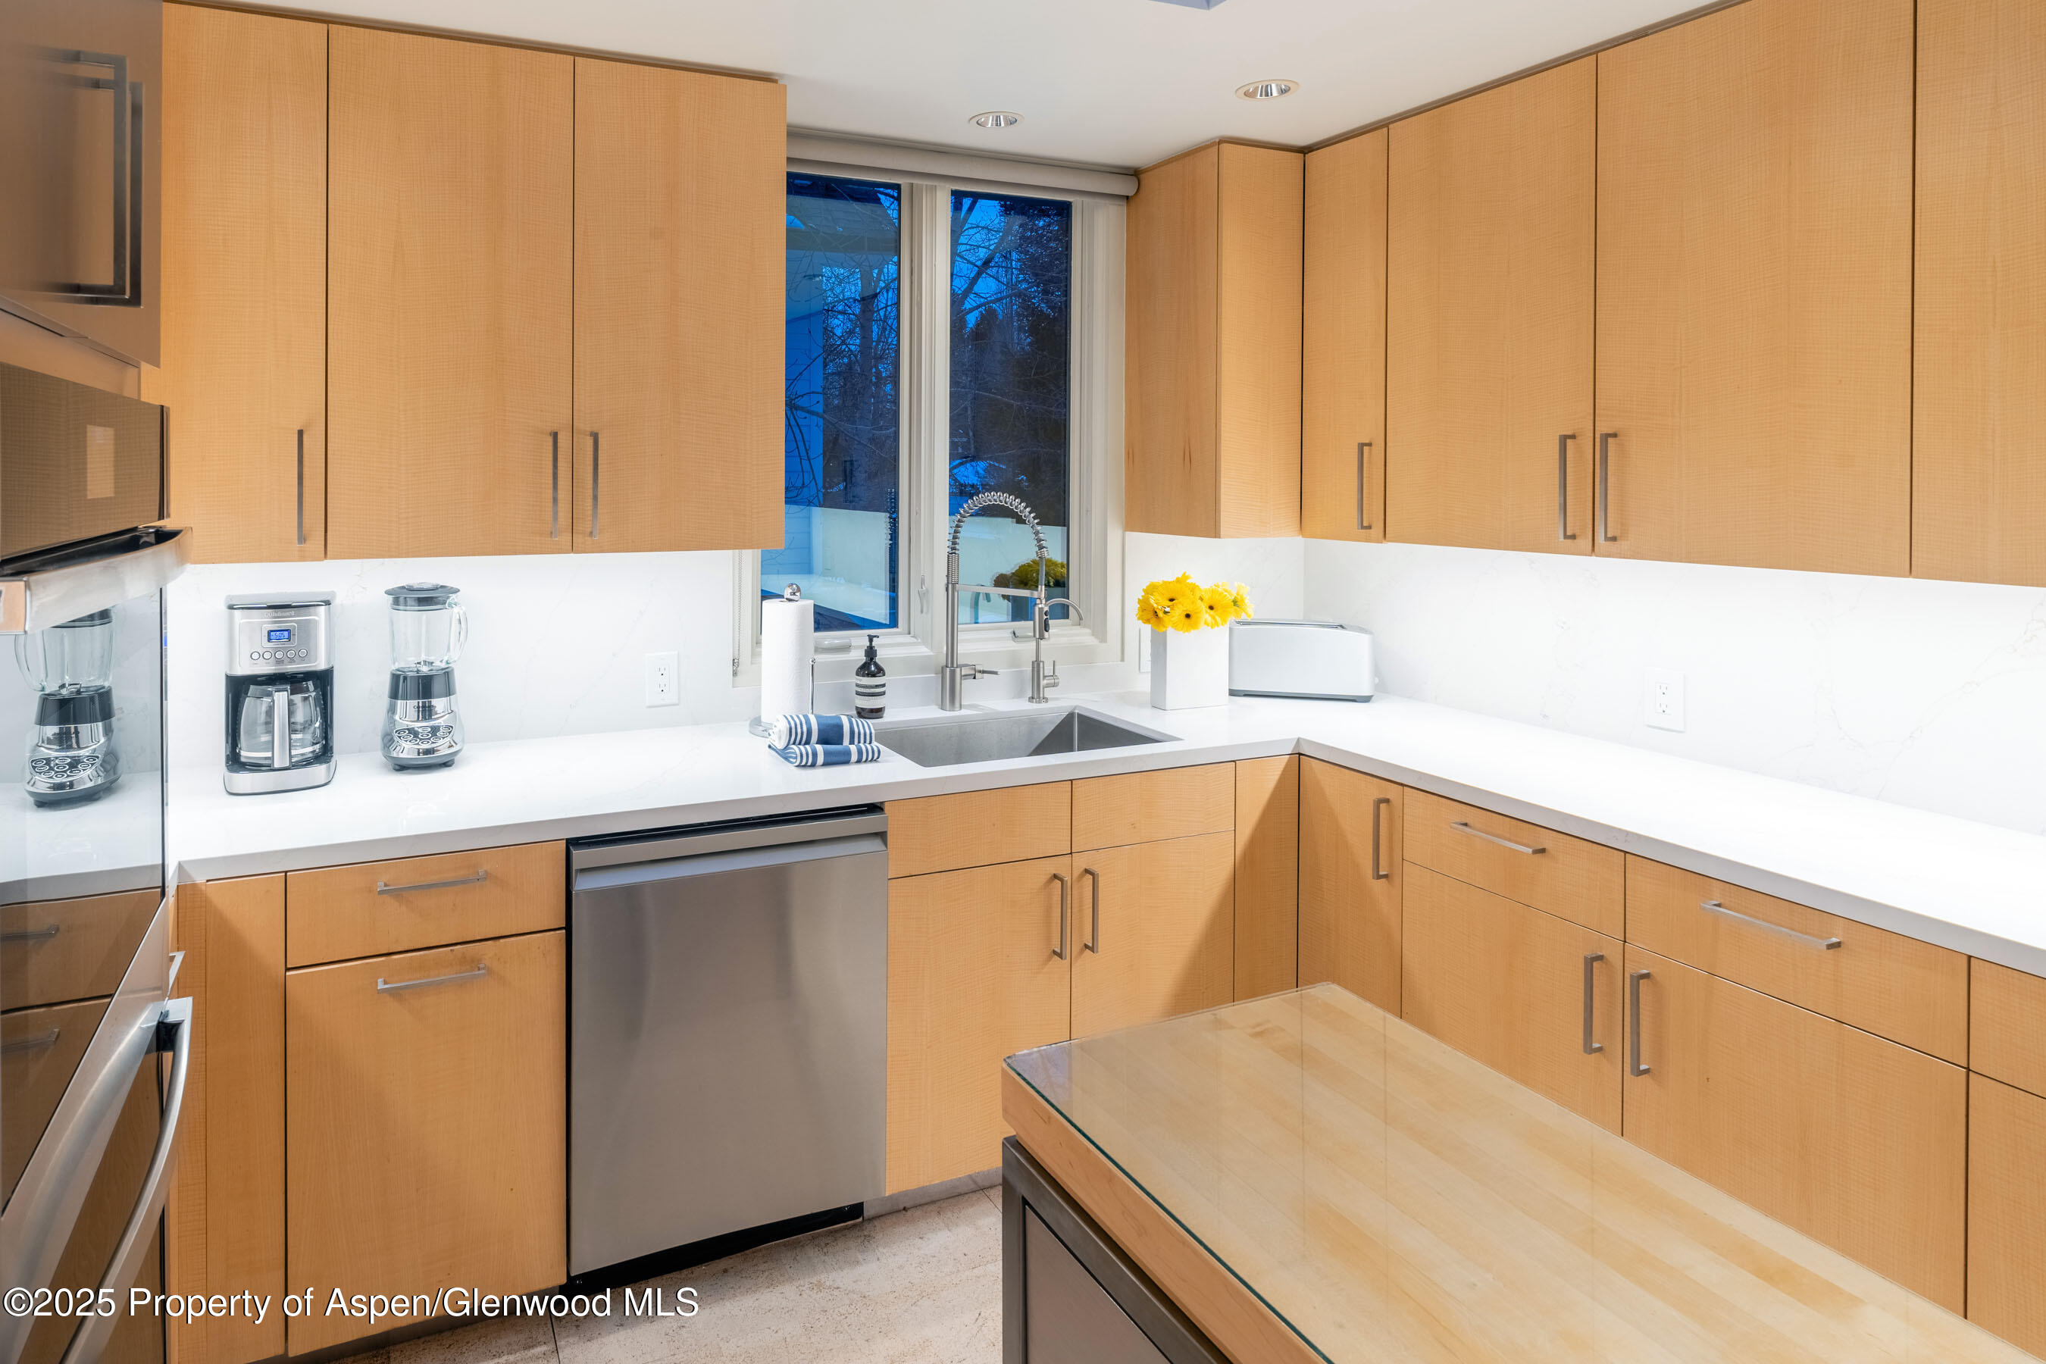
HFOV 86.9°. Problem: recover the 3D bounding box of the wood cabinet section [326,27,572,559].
[{"bbox_3d":[-1.215,-0.762,2.311,0.445,1.009,0.370,-2,6,-26],"label":"wood cabinet section"}]

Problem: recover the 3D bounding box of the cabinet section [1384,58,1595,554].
[{"bbox_3d":[1.203,-0.799,2.562,0.340,1.017,0.607,-2,6,-26],"label":"cabinet section"}]

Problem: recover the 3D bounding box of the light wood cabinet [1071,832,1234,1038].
[{"bbox_3d":[0.186,0.649,2.643,0.425,0.630,0.500,-3,6,-26],"label":"light wood cabinet"}]

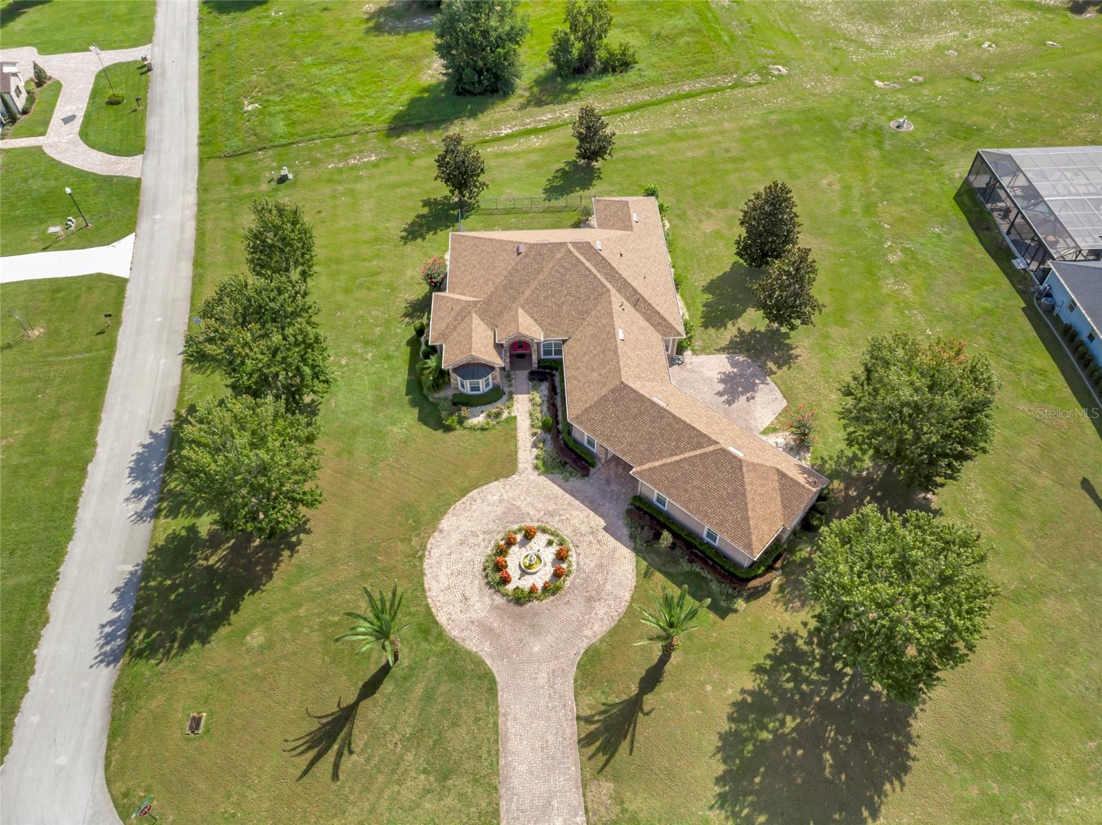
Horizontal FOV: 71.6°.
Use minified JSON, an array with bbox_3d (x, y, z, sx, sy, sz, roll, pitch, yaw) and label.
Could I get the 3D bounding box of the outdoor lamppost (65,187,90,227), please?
[{"bbox_3d":[-47.484,-20.484,76.608,0.450,4.250,0.450,-1,49,0],"label":"outdoor lamppost"}]

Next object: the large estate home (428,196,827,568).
[{"bbox_3d":[4.406,-6.127,61.087,28.420,7.300,40.657,-2,49,-1],"label":"large estate home"}]

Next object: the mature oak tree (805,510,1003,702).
[{"bbox_3d":[19.291,11.176,43.361,9.444,10.916,10.558,-1,49,0],"label":"mature oak tree"}]

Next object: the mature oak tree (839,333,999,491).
[{"bbox_3d":[24.536,0.401,51.859,9.082,12.067,9.499,-1,49,0],"label":"mature oak tree"}]

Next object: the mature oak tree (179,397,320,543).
[{"bbox_3d":[-19.389,4.050,50.303,8.718,10.937,7.984,-1,49,0],"label":"mature oak tree"}]

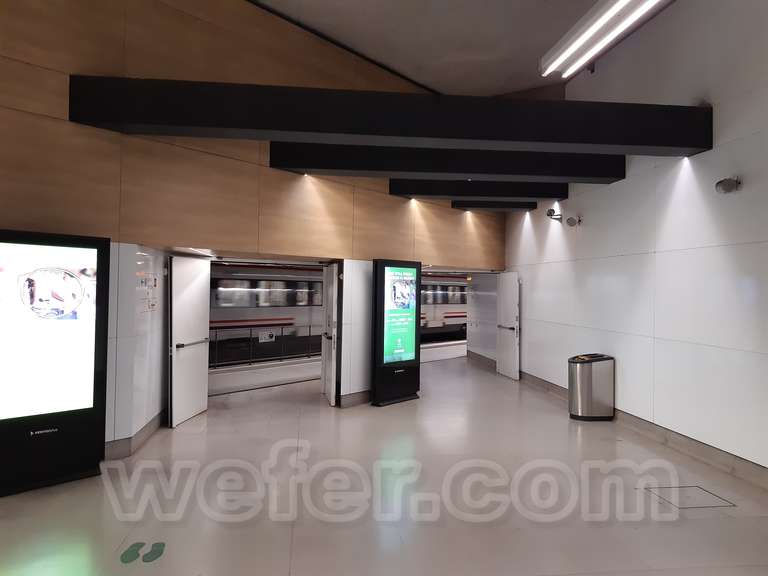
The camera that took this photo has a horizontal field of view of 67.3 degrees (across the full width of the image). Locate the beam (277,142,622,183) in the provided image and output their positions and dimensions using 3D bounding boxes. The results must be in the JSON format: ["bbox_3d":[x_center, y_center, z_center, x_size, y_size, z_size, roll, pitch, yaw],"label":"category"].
[{"bbox_3d":[0.847,-1.664,7.524,4.560,0.423,0.400,1,0,-6],"label":"beam"}]

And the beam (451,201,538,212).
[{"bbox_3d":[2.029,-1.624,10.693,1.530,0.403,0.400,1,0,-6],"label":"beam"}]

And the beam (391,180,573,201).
[{"bbox_3d":[1.524,-1.645,9.324,2.840,0.418,0.400,1,0,-6],"label":"beam"}]

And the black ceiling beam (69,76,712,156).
[{"bbox_3d":[0.211,-1.682,5.766,6.230,0.425,0.395,1,0,-6],"label":"black ceiling beam"}]

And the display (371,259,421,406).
[{"bbox_3d":[0.195,0.661,8.792,0.185,2.140,1.010,1,0,40],"label":"display"}]

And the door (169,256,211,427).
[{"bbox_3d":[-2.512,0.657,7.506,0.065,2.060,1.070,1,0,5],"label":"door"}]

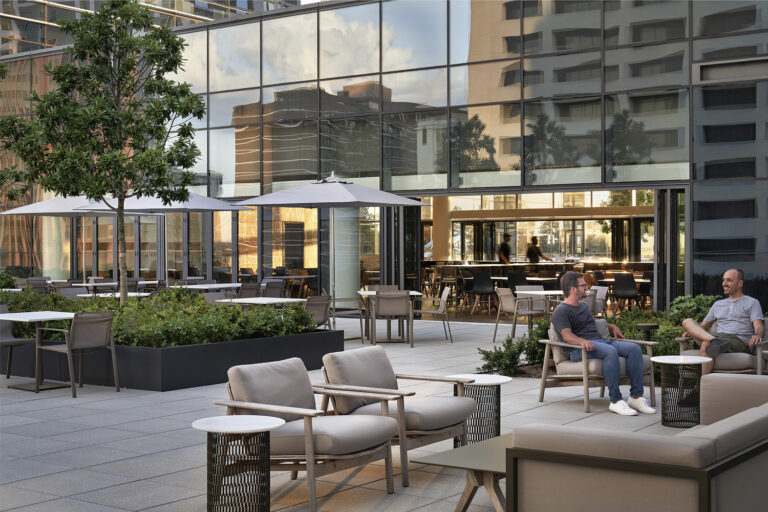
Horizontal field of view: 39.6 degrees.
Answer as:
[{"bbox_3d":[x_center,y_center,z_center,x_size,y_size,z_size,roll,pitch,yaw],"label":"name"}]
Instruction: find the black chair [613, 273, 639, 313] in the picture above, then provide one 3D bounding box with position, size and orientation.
[{"bbox_3d":[5.078,0.790,22.400,0.490,0.830,0.530,0,1,28],"label":"black chair"}]

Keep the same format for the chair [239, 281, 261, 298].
[{"bbox_3d":[-2.640,0.906,19.300,0.620,0.840,0.580,0,1,37],"label":"chair"}]

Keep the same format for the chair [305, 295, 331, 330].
[{"bbox_3d":[-1.100,0.950,14.420,0.620,0.840,0.580,0,1,37],"label":"chair"}]

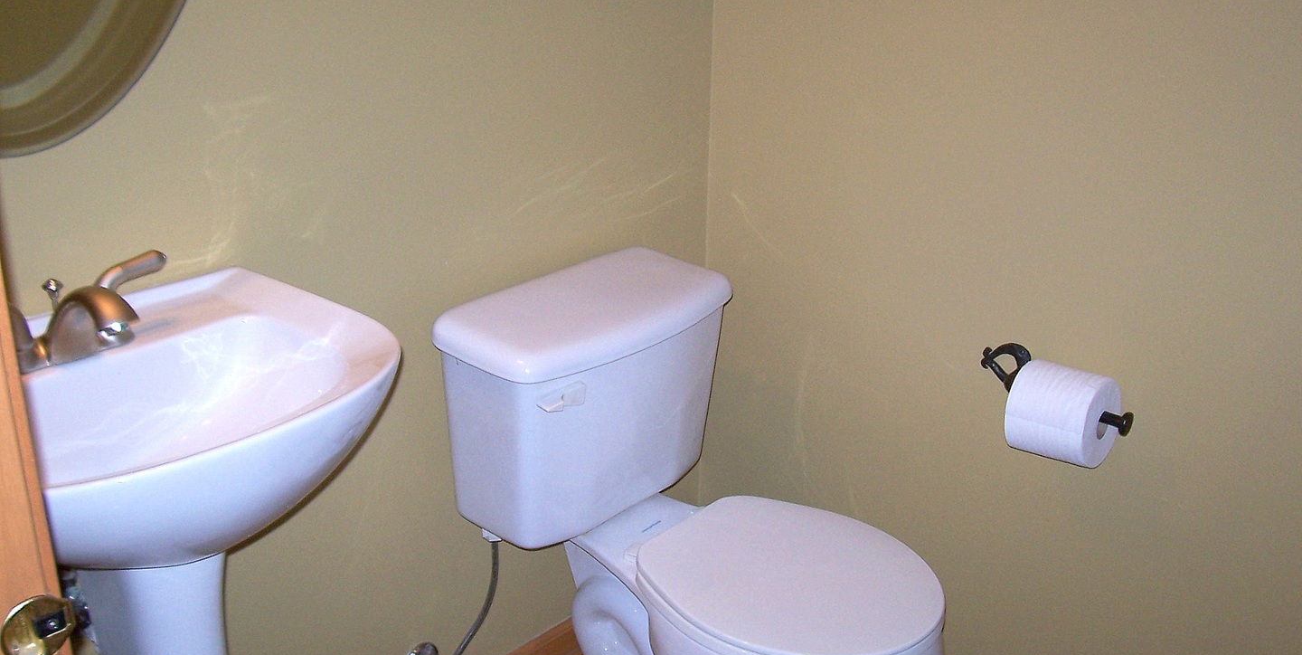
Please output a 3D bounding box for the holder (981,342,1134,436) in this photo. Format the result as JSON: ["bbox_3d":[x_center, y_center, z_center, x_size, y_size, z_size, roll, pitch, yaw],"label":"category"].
[{"bbox_3d":[0.550,0.089,1.763,0.258,0.072,0.100,18,26,38],"label":"holder"}]

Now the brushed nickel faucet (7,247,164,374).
[{"bbox_3d":[-0.550,-0.009,1.249,0.138,0.083,0.205,18,26,38],"label":"brushed nickel faucet"}]

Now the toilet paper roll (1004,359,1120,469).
[{"bbox_3d":[0.557,0.116,1.720,0.108,0.124,0.124,18,26,38],"label":"toilet paper roll"}]

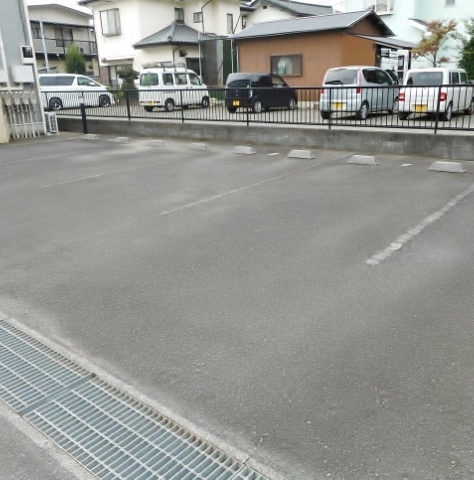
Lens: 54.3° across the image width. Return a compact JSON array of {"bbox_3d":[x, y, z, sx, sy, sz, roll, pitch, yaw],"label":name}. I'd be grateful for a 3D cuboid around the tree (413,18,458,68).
[{"bbox_3d":[8.825,-7.982,20.879,2.050,3.690,1.950,13,24,37],"label":"tree"}]

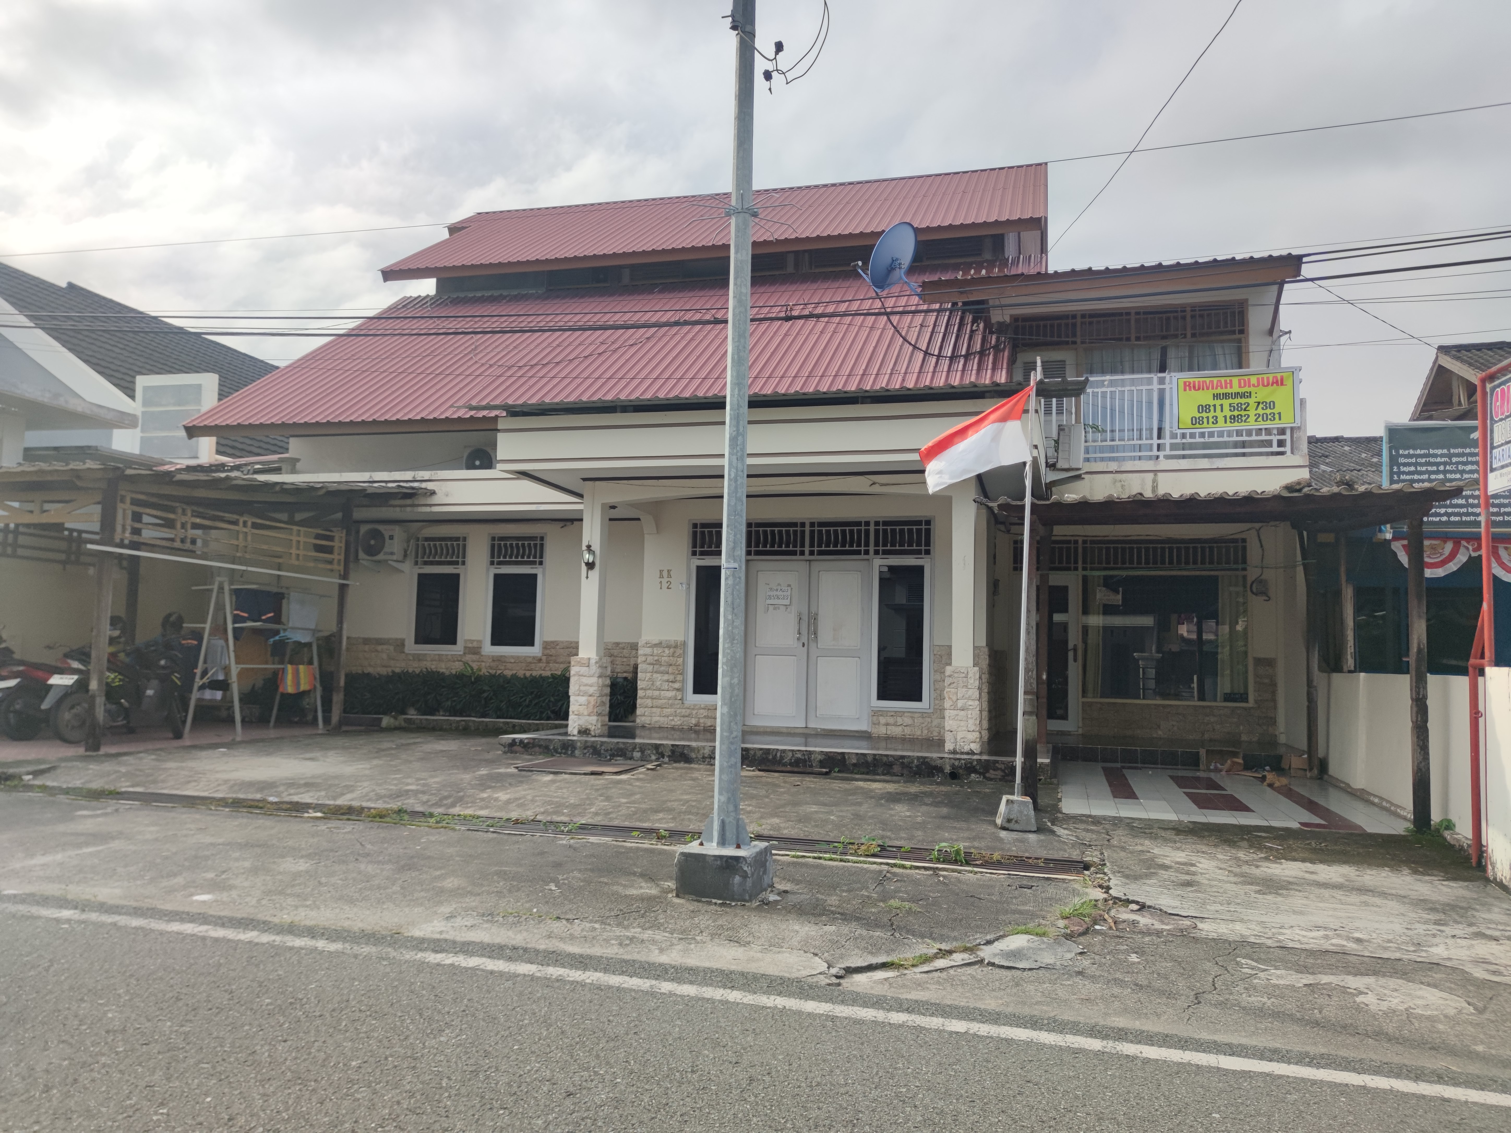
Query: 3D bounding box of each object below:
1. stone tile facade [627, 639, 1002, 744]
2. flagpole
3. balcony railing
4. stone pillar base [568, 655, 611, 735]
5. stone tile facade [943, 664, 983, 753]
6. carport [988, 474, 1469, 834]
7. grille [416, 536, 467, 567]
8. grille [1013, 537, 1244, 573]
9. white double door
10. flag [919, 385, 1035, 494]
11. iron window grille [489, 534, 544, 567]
[{"bbox_3d":[0.627,1.527,13.191,4.540,1.140,0.200,0,-5,15],"label":"stone tile facade"},{"bbox_3d":[2.056,0.114,7.957,0.050,3.272,0.050,2,-4,15],"label":"flagpole"},{"bbox_3d":[4.757,-1.707,12.171,2.760,1.020,0.100,0,-5,15],"label":"balcony railing"},{"bbox_3d":[-1.797,1.415,11.453,0.317,0.827,0.317,0,-5,15],"label":"stone pillar base"},{"bbox_3d":[2.217,1.520,11.174,0.350,0.890,0.350,0,-5,15],"label":"stone tile facade"},{"bbox_3d":[4.097,0.759,10.059,3.560,2.780,3.900,0,-5,15],"label":"carport"},{"bbox_3d":[-4.856,-0.236,16.163,0.880,0.490,0.060,0,-5,15],"label":"grille"},{"bbox_3d":[4.916,-0.145,13.864,2.930,0.425,0.060,0,-5,15],"label":"grille"},{"bbox_3d":[0.655,0.977,13.220,1.600,2.133,0.080,0,-5,15],"label":"white double door"},{"bbox_3d":[1.700,-0.985,8.095,0.895,0.830,0.200,0,-5,15],"label":"flag"},{"bbox_3d":[-3.605,-0.238,15.830,0.910,0.490,0.060,0,-5,15],"label":"iron window grille"}]

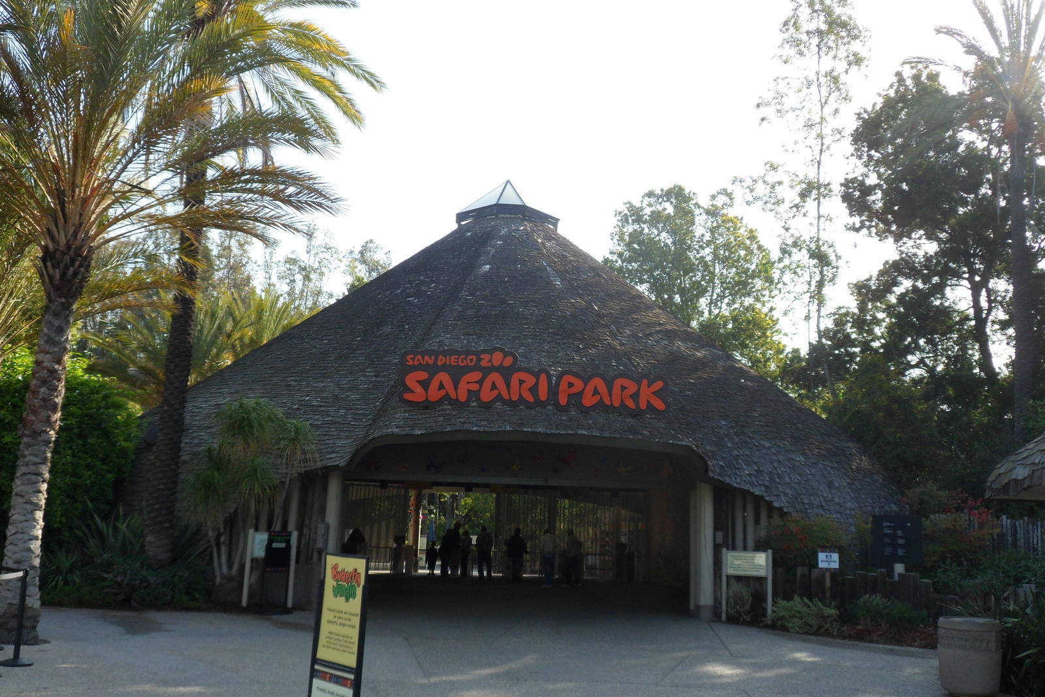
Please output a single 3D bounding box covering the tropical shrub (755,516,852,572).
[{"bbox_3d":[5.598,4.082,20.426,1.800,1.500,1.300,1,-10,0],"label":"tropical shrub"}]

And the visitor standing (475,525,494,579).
[{"bbox_3d":[-1.264,6.669,33.659,0.560,1.722,0.360,2,-10,0],"label":"visitor standing"}]

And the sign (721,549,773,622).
[{"bbox_3d":[4.390,4.629,20.062,0.970,1.400,0.110,0,-10,11],"label":"sign"}]

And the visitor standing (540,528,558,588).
[{"bbox_3d":[0.748,6.059,29.600,0.530,1.710,0.380,1,-10,0],"label":"visitor standing"}]

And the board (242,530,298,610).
[{"bbox_3d":[-4.857,4.236,19.787,0.940,1.460,0.110,3,-10,-8],"label":"board"}]

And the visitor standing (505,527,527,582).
[{"bbox_3d":[-0.219,6.597,32.851,0.600,1.750,0.400,1,-10,0],"label":"visitor standing"}]

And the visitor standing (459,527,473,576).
[{"bbox_3d":[-1.849,6.787,34.077,0.430,1.596,0.340,4,-10,-11],"label":"visitor standing"}]

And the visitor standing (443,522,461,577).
[{"bbox_3d":[-2.329,6.558,33.560,0.580,1.800,0.420,1,-10,0],"label":"visitor standing"}]

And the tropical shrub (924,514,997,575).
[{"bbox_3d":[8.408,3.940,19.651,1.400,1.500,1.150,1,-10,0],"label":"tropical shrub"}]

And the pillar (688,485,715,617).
[{"bbox_3d":[3.469,3.917,19.735,0.470,2.650,0.470,1,-10,0],"label":"pillar"}]

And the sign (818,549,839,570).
[{"bbox_3d":[6.145,4.227,20.600,0.430,0.400,0.040,0,-10,9],"label":"sign"}]

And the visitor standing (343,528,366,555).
[{"bbox_3d":[-4.766,5.798,28.866,0.560,1.540,0.420,1,-10,6],"label":"visitor standing"}]

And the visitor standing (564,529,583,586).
[{"bbox_3d":[1.576,6.395,31.516,0.560,1.709,0.380,2,-10,0],"label":"visitor standing"}]

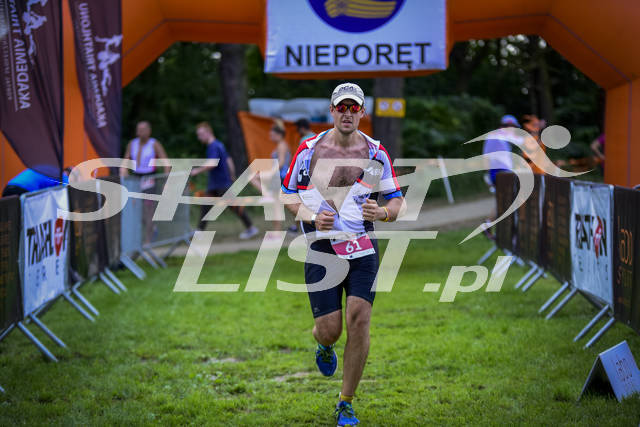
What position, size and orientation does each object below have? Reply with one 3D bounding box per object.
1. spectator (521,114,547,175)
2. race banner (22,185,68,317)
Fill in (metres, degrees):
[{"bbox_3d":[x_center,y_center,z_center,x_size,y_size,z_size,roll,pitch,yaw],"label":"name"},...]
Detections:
[{"bbox_3d":[2.913,-0.498,29.600,0.340,1.720,0.470,-1,2,-20],"label":"spectator"},{"bbox_3d":[-2.065,0.260,16.400,0.040,0.870,2.350,0,2,1],"label":"race banner"}]

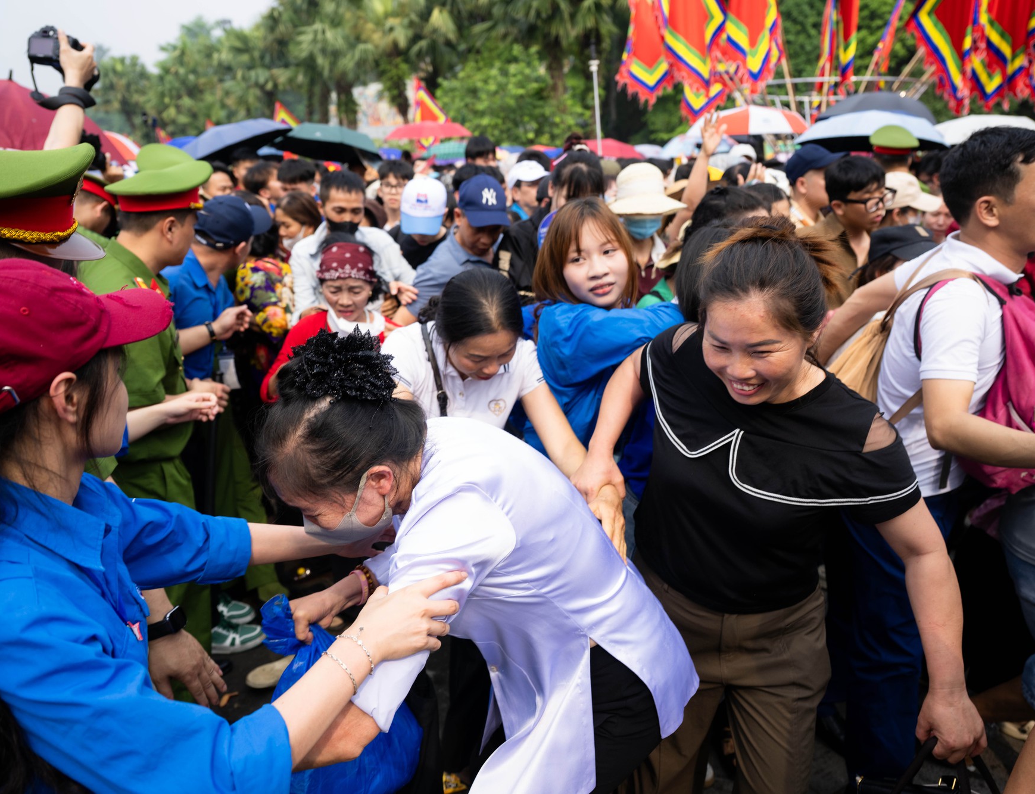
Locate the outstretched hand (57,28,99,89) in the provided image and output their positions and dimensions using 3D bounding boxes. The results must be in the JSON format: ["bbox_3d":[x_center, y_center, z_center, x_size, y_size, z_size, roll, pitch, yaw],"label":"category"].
[{"bbox_3d":[-1.182,-0.906,2.130,0.100,0.150,0.100,0,18,-12],"label":"outstretched hand"}]

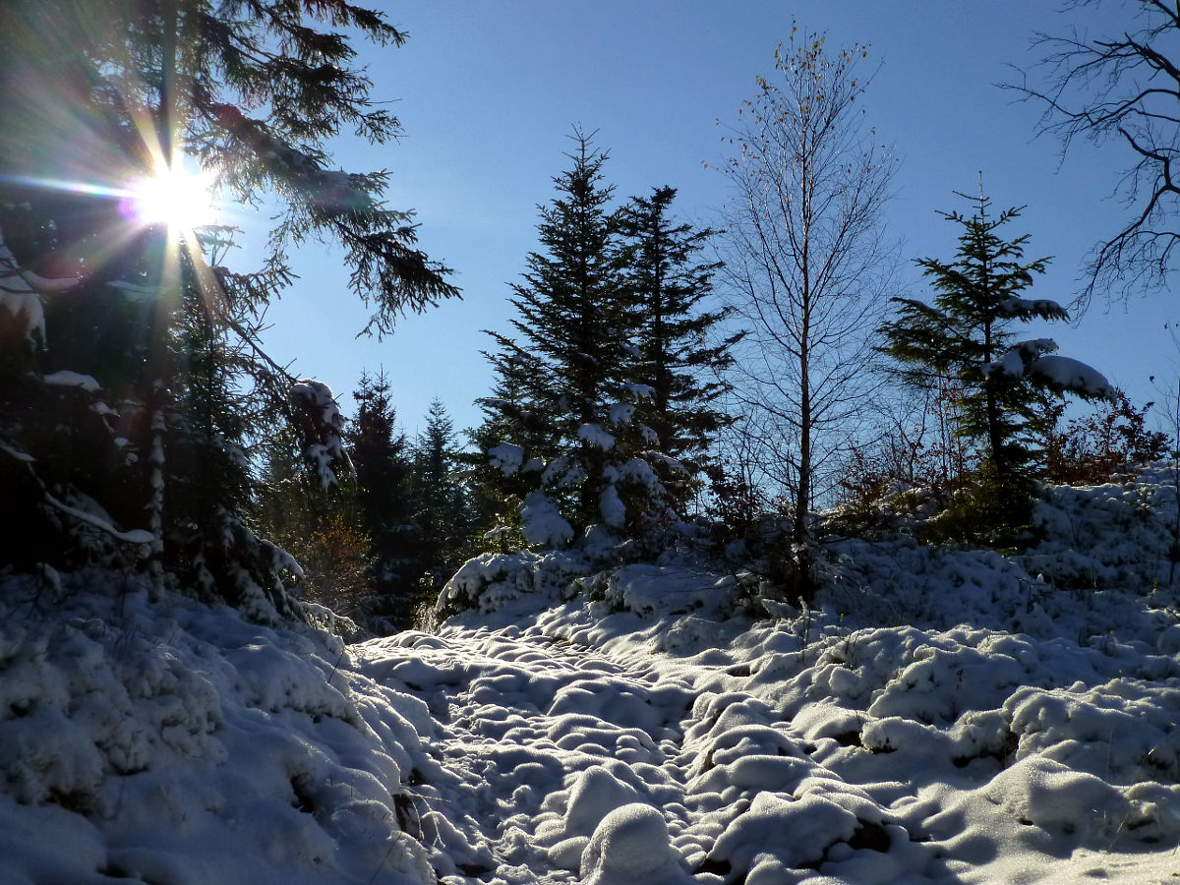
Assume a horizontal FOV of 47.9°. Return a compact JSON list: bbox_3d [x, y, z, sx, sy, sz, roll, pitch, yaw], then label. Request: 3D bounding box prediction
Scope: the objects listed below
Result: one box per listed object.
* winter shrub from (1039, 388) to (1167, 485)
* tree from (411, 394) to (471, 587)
[{"bbox_3d":[5.979,-0.075,15.500,1.500,1.150,1.200,0,-4,0],"label":"winter shrub"},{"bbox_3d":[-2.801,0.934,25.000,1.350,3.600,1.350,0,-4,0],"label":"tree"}]

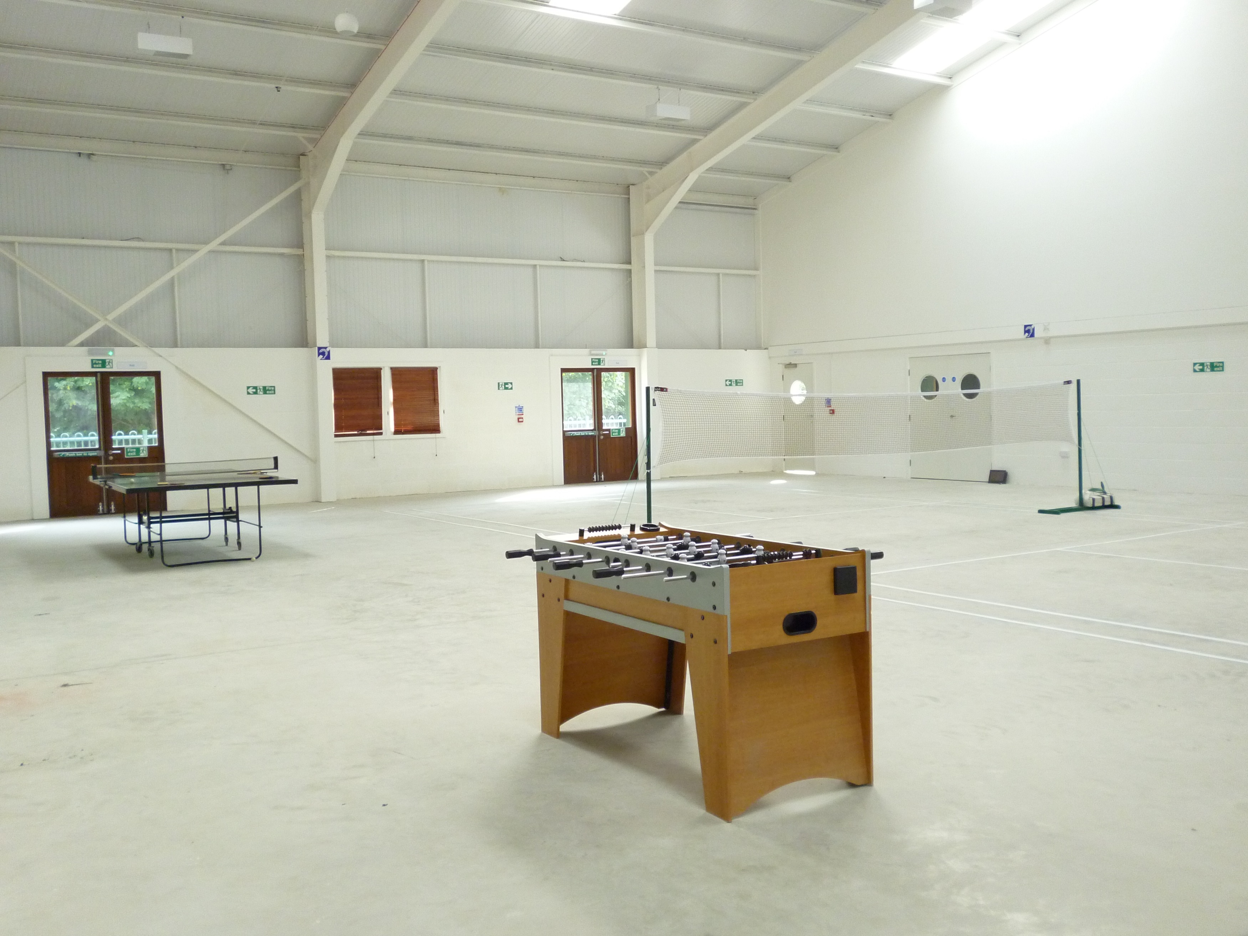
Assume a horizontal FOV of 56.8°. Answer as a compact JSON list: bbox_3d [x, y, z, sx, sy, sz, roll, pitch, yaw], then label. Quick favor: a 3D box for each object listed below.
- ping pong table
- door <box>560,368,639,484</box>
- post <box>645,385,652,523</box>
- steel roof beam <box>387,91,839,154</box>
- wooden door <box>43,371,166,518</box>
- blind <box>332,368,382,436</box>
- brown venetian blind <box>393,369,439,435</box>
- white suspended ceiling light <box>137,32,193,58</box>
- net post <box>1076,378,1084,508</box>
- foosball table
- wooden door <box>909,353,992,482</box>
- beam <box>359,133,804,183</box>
[{"bbox_3d":[-4.467,0.397,11.855,1.800,0.910,2.740,-3,4,-31],"label":"ping pong table"},{"bbox_3d":[-0.435,-0.762,20.666,1.535,2.035,0.080,-3,4,-31],"label":"door"},{"bbox_3d":[0.236,0.008,10.947,0.045,1.560,0.045,-3,4,-31],"label":"post"},{"bbox_3d":[0.053,-5.483,18.413,8.900,0.140,0.070,-3,4,-31],"label":"steel roof beam"},{"bbox_3d":[-7.383,-0.355,16.467,1.540,2.030,0.080,-3,4,-31],"label":"wooden door"},{"bbox_3d":[-4.215,-1.042,18.337,0.800,1.090,0.050,-3,4,-31],"label":"blind"},{"bbox_3d":[-3.390,-1.092,18.836,0.800,1.090,0.050,-3,4,-31],"label":"brown venetian blind"},{"bbox_3d":[-5.409,-4.944,13.559,0.590,0.185,0.300,-3,4,-31],"label":"white suspended ceiling light"},{"bbox_3d":[5.611,-0.304,14.166,0.045,1.560,0.045,-3,4,-31],"label":"net post"},{"bbox_3d":[0.259,0.712,4.549,1.080,0.875,1.320,-3,4,-32],"label":"foosball table"},{"bbox_3d":[5.376,-0.818,18.981,0.070,2.055,1.750,-3,4,-32],"label":"wooden door"},{"bbox_3d":[-0.624,-5.235,19.558,8.900,0.140,0.070,-3,4,-31],"label":"beam"}]

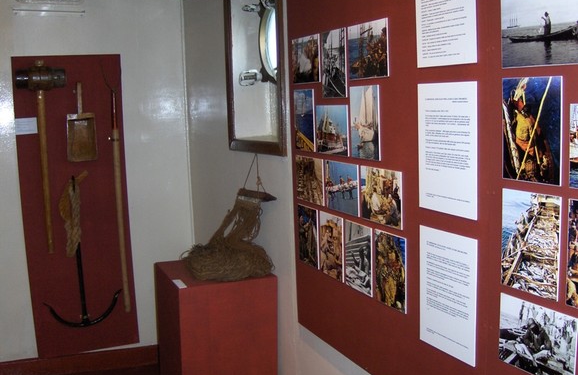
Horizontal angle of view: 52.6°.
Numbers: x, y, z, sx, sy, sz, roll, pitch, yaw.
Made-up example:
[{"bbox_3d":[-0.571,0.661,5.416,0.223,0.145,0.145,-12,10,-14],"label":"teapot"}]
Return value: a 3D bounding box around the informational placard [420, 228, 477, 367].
[{"bbox_3d":[0.377,0.252,1.403,0.008,0.297,0.210,-5,9,-23],"label":"informational placard"}]

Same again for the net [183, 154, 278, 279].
[{"bbox_3d":[-0.245,0.125,2.191,0.330,0.400,0.260,-5,9,-23],"label":"net"}]

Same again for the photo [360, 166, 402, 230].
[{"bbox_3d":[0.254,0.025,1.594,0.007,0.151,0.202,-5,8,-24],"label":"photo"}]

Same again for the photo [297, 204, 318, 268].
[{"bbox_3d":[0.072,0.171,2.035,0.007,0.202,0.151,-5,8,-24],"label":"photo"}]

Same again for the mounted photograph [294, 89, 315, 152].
[{"bbox_3d":[0.053,-0.234,2.043,0.008,0.205,0.151,-5,9,-23],"label":"mounted photograph"}]

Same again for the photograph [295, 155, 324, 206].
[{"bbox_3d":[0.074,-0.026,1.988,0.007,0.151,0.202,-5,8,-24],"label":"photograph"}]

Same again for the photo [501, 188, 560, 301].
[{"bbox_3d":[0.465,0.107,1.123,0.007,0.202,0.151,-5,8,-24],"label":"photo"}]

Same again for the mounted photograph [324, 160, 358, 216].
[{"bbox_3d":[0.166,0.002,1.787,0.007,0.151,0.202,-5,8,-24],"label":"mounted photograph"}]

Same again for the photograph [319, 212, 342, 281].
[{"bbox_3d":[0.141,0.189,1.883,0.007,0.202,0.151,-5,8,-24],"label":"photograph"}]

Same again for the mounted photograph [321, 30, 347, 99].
[{"bbox_3d":[0.139,-0.381,1.816,0.008,0.205,0.151,-5,9,-23],"label":"mounted photograph"}]

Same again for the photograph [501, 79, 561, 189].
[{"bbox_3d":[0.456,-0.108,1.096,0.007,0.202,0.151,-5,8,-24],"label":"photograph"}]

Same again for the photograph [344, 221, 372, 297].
[{"bbox_3d":[0.211,0.212,1.776,0.008,0.205,0.151,-5,9,-23],"label":"photograph"}]

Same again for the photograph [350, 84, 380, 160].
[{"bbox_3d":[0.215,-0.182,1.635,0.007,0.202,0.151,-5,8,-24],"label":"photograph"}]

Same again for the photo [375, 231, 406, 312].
[{"bbox_3d":[0.280,0.231,1.622,0.008,0.205,0.151,-5,9,-23],"label":"photo"}]

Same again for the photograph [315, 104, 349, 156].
[{"bbox_3d":[0.138,-0.181,1.861,0.008,0.151,0.205,-5,9,-23],"label":"photograph"}]

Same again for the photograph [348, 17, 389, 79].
[{"bbox_3d":[0.218,-0.381,1.634,0.008,0.151,0.205,-5,9,-23],"label":"photograph"}]

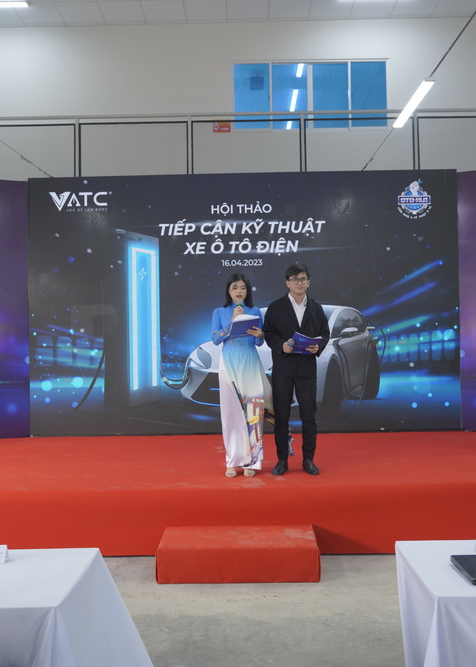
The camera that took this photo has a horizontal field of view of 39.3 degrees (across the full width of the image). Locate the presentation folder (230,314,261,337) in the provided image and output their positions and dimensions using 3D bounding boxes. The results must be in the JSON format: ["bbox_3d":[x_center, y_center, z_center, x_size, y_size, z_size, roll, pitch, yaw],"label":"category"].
[{"bbox_3d":[0.059,-0.059,5.275,0.225,0.030,0.270,0,-38,4],"label":"presentation folder"}]

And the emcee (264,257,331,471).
[{"bbox_3d":[0.480,0.290,5.526,0.555,1.730,0.460,-1,0,0],"label":"emcee"}]

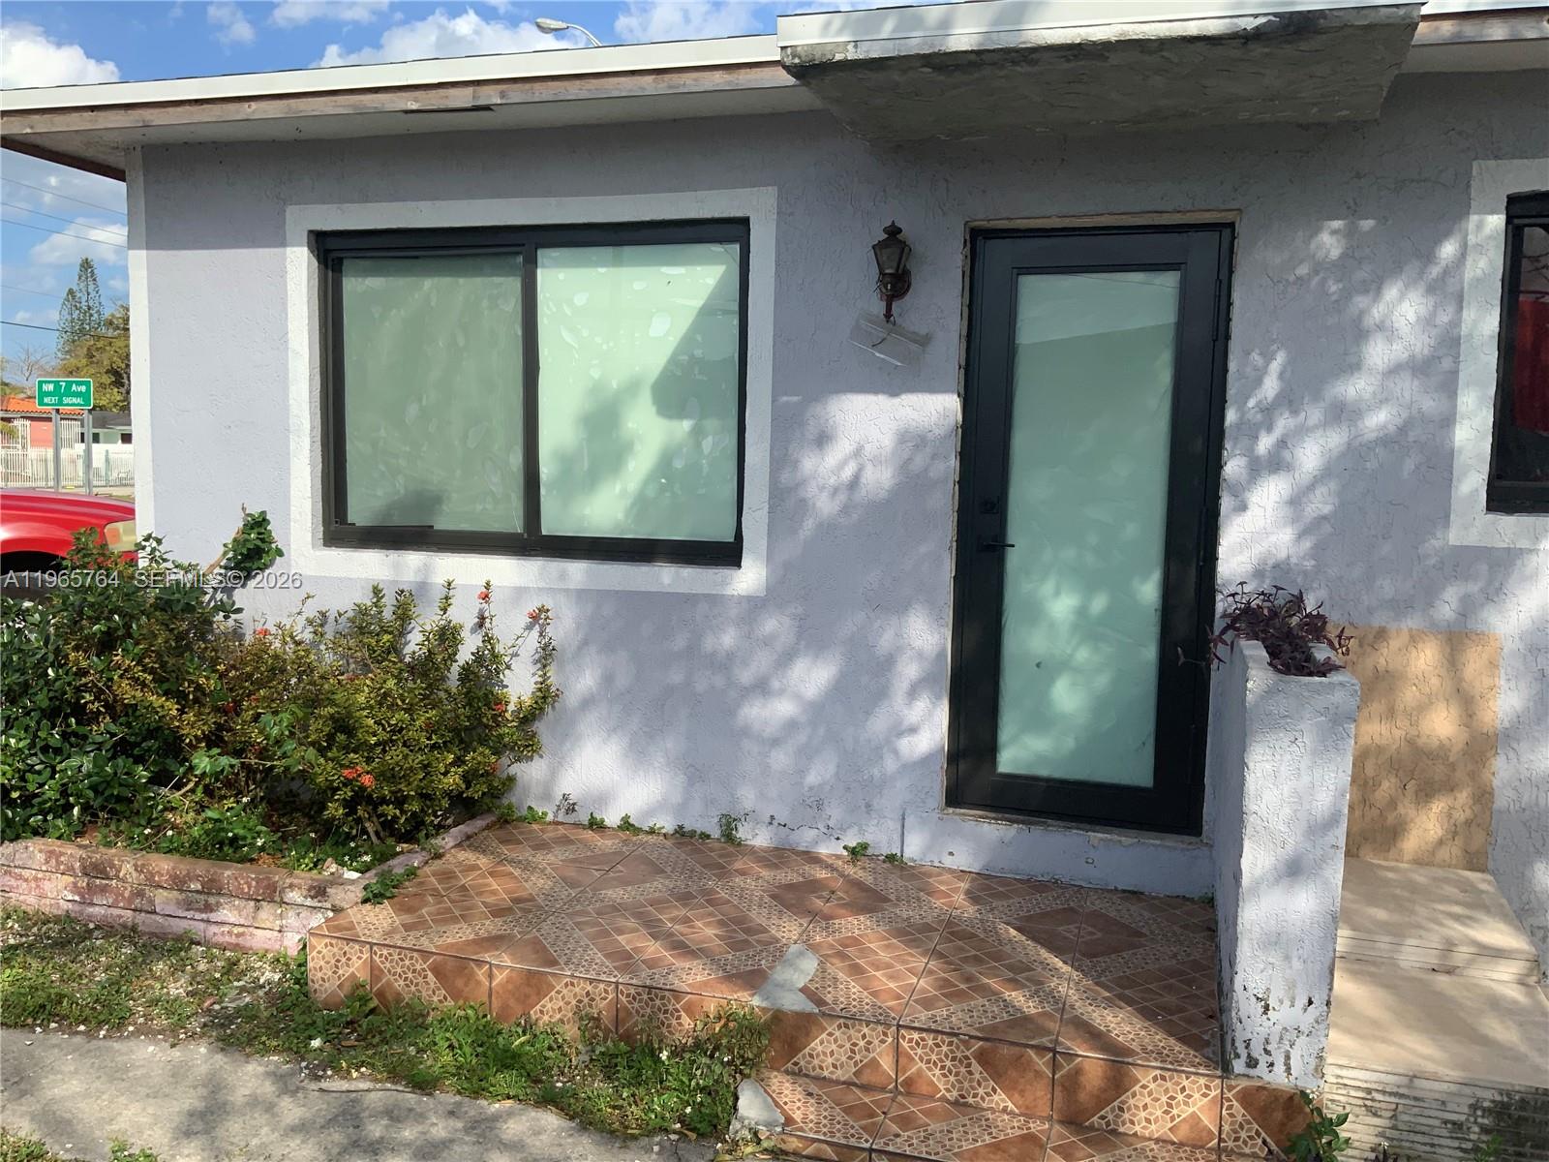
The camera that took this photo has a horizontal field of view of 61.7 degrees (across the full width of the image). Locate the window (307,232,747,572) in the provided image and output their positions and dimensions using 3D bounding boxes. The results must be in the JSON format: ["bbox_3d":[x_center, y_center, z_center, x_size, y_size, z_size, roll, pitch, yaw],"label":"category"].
[{"bbox_3d":[-0.973,-0.742,5.147,1.864,1.293,0.090,3,6,17],"label":"window"}]

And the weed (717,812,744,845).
[{"bbox_3d":[-0.163,0.953,4.984,0.100,0.120,0.070,3,5,17],"label":"weed"}]

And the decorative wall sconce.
[{"bbox_3d":[0.406,-1.068,4.497,0.128,0.338,0.170,3,6,17],"label":"decorative wall sconce"}]

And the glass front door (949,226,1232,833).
[{"bbox_3d":[1.095,-0.177,4.574,0.885,2.080,0.090,3,6,17],"label":"glass front door"}]

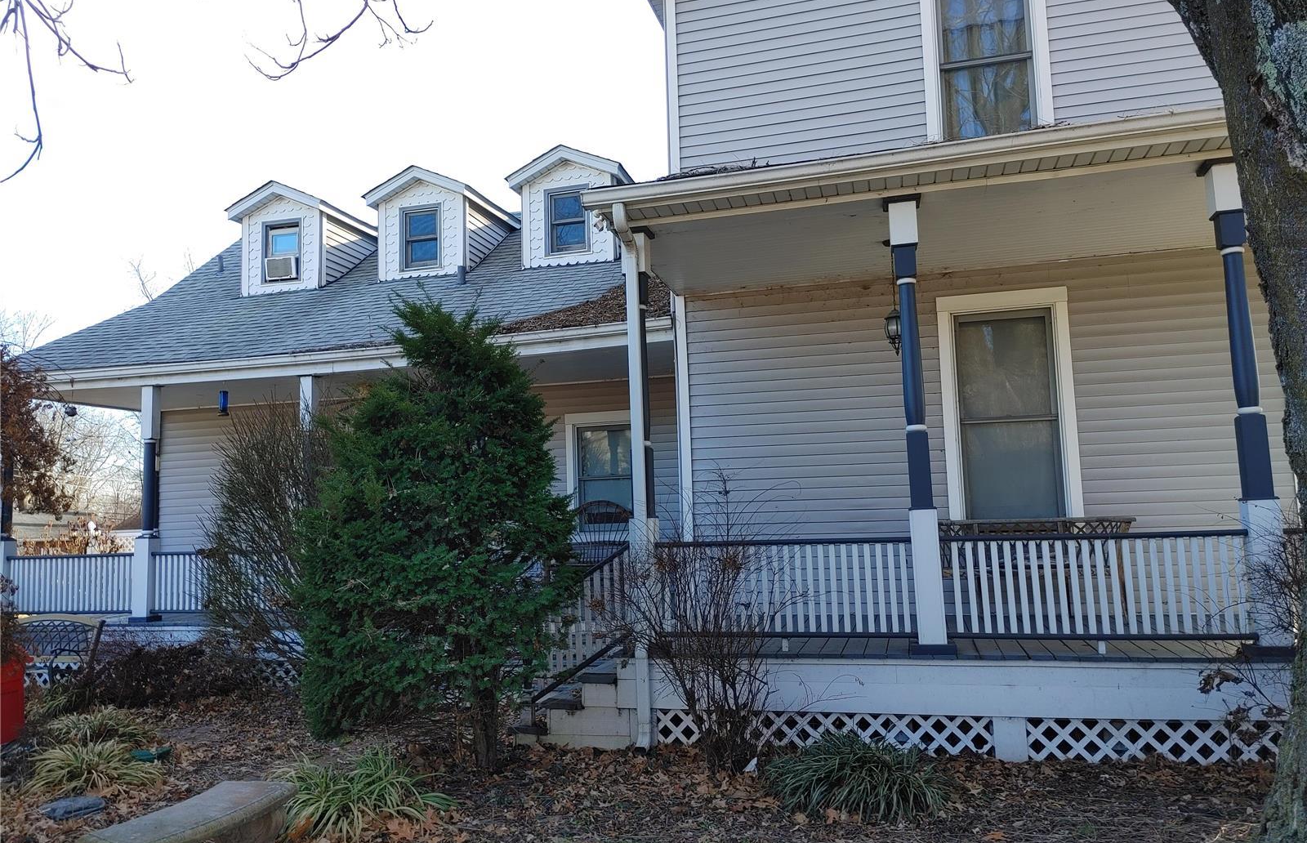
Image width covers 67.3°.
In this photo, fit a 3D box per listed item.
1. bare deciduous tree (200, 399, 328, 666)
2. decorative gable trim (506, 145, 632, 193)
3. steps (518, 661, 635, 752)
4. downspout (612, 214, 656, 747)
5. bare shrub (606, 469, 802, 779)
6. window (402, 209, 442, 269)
[{"bbox_3d":[-3.259,1.061,8.939,1.600,2.600,1.450,-4,-6,15],"label":"bare deciduous tree"},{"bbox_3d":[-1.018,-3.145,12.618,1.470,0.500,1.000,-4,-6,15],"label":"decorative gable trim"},{"bbox_3d":[-0.385,1.996,7.425,0.880,0.580,1.500,-4,-6,15],"label":"steps"},{"bbox_3d":[-0.142,0.353,6.594,0.100,3.660,0.400,-4,-6,15],"label":"downspout"},{"bbox_3d":[0.312,1.229,6.156,1.240,1.850,1.100,-4,-6,15],"label":"bare shrub"},{"bbox_3d":[-2.989,-2.369,12.678,0.570,0.850,0.090,-4,-6,15],"label":"window"}]

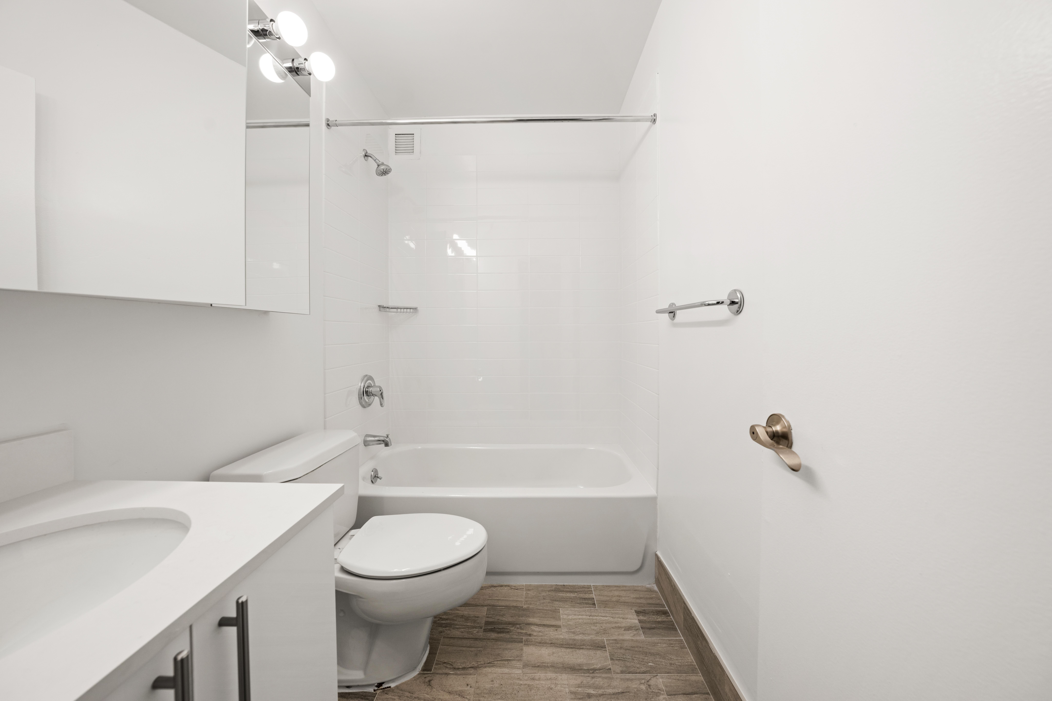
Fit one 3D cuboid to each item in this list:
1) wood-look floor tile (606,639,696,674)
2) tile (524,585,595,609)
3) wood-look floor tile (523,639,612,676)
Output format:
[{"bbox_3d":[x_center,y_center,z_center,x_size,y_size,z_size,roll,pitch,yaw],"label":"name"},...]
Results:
[{"bbox_3d":[0.444,1.094,1.252,0.295,0.010,0.144,0,2,1],"label":"wood-look floor tile"},{"bbox_3d":[0.147,1.080,1.535,0.305,0.009,0.142,0,2,1],"label":"tile"},{"bbox_3d":[0.143,1.095,1.254,0.304,0.010,0.144,0,2,1],"label":"wood-look floor tile"}]

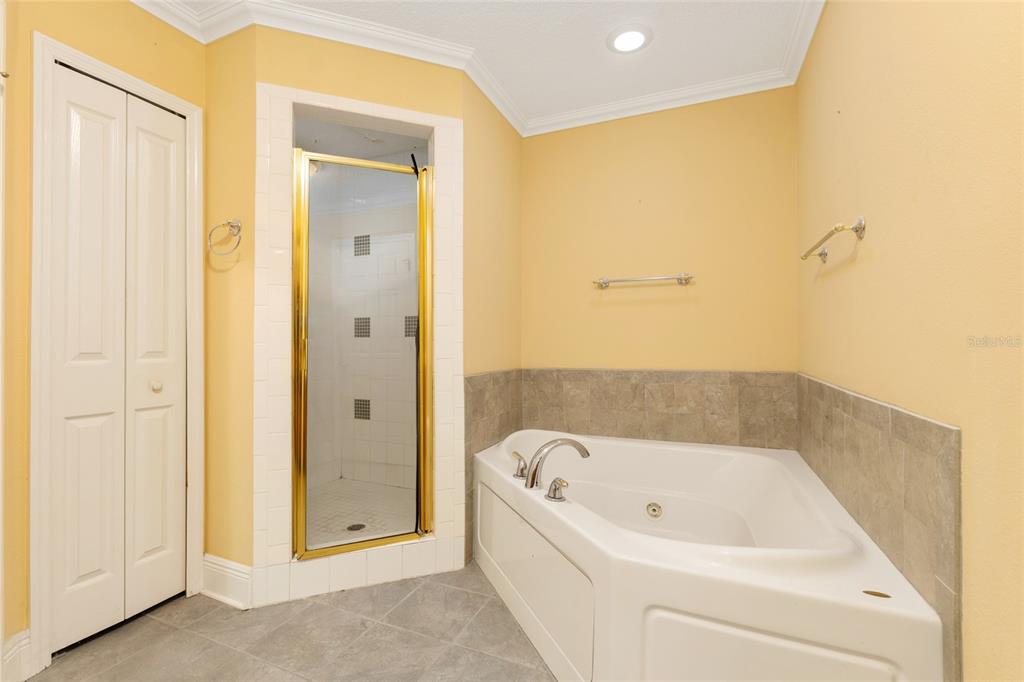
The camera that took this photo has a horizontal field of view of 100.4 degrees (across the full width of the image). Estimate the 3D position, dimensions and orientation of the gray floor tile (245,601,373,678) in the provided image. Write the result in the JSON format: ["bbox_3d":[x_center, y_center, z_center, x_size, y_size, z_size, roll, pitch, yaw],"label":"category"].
[{"bbox_3d":[-0.719,1.086,1.560,0.325,0.012,0.320,0,0,22],"label":"gray floor tile"}]

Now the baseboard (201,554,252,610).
[{"bbox_3d":[-1.195,0.997,1.776,0.305,0.166,0.025,0,0,22],"label":"baseboard"}]

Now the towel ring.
[{"bbox_3d":[-1.166,-0.420,1.735,0.172,0.152,0.075,0,0,22],"label":"towel ring"}]

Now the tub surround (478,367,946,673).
[{"bbox_3d":[0.465,0.620,1.755,1.520,0.915,1.500,0,0,22],"label":"tub surround"}]

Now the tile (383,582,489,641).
[{"bbox_3d":[-0.300,1.086,1.727,0.325,0.012,0.320,0,0,22],"label":"tile"}]

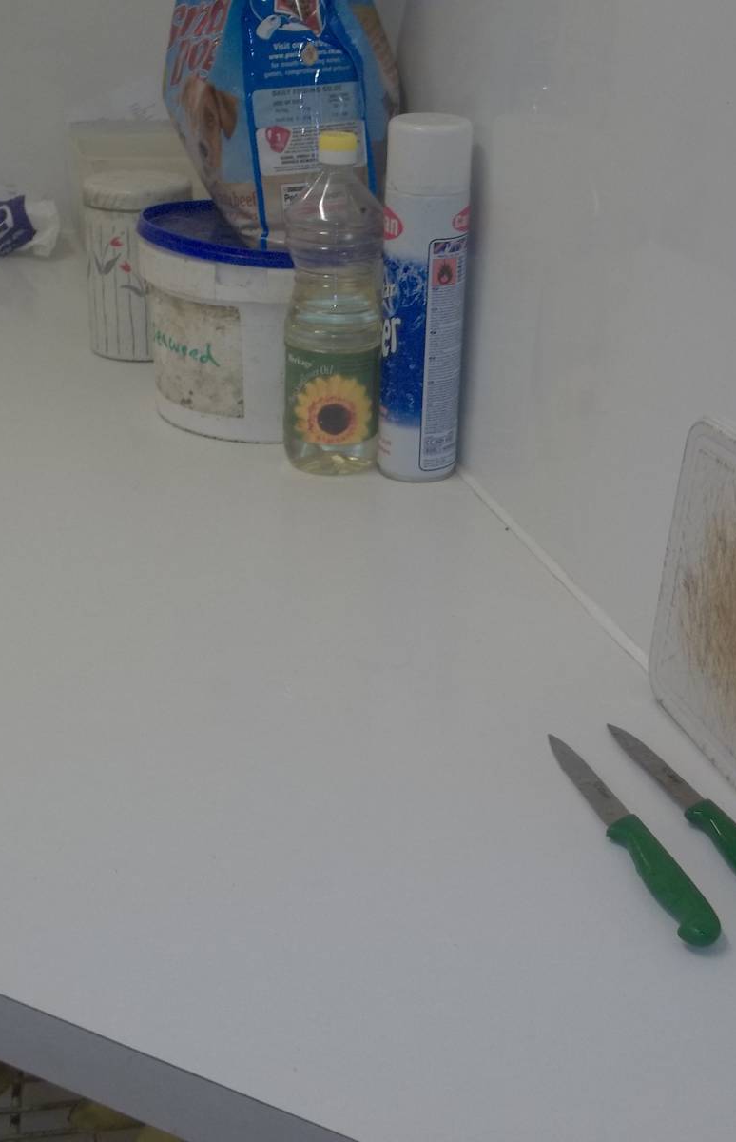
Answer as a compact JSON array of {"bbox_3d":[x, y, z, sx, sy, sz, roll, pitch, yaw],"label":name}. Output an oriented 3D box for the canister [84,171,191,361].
[{"bbox_3d":[-0.232,-0.310,1.478,0.108,0.168,0.108,-2,25,-8],"label":"canister"}]

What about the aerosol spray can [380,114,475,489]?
[{"bbox_3d":[0.044,-0.211,1.148,0.067,0.279,0.067,0,25,-3],"label":"aerosol spray can"}]

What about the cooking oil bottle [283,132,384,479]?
[{"bbox_3d":[-0.028,-0.215,1.163,0.078,0.268,0.078,1,25,-2],"label":"cooking oil bottle"}]

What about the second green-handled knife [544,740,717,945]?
[{"bbox_3d":[0.128,0.128,0.728,0.025,0.017,0.193,-6,26,-15],"label":"second green-handled knife"}]

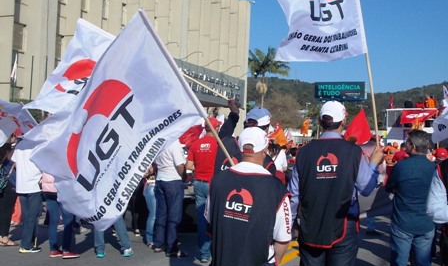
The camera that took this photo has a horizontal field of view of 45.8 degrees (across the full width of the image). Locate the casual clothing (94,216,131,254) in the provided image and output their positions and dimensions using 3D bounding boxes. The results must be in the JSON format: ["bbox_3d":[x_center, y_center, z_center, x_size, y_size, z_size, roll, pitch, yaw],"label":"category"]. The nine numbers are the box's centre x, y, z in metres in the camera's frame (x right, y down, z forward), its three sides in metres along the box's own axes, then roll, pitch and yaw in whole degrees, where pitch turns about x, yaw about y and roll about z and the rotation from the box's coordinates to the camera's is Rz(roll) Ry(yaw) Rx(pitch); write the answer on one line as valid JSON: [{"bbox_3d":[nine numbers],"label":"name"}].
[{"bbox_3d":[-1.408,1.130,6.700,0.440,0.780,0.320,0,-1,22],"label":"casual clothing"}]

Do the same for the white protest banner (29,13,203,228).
[{"bbox_3d":[-0.760,-0.035,3.700,1.250,1.120,0.350,-36,0,-7],"label":"white protest banner"}]

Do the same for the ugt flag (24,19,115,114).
[{"bbox_3d":[-1.158,-0.428,4.500,0.800,0.900,0.250,29,0,0],"label":"ugt flag"}]

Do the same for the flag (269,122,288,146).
[{"bbox_3d":[1.284,0.012,12.500,0.500,0.600,0.180,0,-1,0],"label":"flag"}]

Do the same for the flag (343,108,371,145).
[{"bbox_3d":[2.833,-0.128,11.300,0.600,0.800,0.200,2,0,11],"label":"flag"}]

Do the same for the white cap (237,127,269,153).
[{"bbox_3d":[0.212,0.049,3.450,0.180,0.155,0.260,0,-1,22],"label":"white cap"}]

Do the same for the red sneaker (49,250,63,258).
[{"bbox_3d":[-2.159,1.573,6.900,0.250,0.100,0.090,3,0,-18],"label":"red sneaker"}]

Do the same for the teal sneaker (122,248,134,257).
[{"bbox_3d":[-1.197,1.498,6.650,0.110,0.115,0.270,0,-1,22],"label":"teal sneaker"}]

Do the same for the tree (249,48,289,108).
[{"bbox_3d":[3.537,-2.870,48.016,4.400,9.800,4.400,3,0,0],"label":"tree"}]

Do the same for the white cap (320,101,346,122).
[{"bbox_3d":[0.795,-0.147,3.777,0.180,0.150,0.260,2,0,39],"label":"white cap"}]

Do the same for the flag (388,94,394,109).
[{"bbox_3d":[9.470,-1.781,30.000,0.360,0.920,0.150,0,-1,0],"label":"flag"}]

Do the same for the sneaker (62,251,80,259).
[{"bbox_3d":[-1.954,1.570,6.800,0.250,0.100,0.090,3,0,-18],"label":"sneaker"}]

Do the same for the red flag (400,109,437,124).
[{"bbox_3d":[10.264,-0.871,28.000,1.850,0.720,0.250,2,0,24],"label":"red flag"}]

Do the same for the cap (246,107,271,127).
[{"bbox_3d":[0.294,-0.119,4.148,0.180,0.150,0.260,2,0,37],"label":"cap"}]

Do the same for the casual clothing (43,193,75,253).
[{"bbox_3d":[-2.055,1.097,6.650,0.320,0.800,0.340,0,-1,-30],"label":"casual clothing"}]

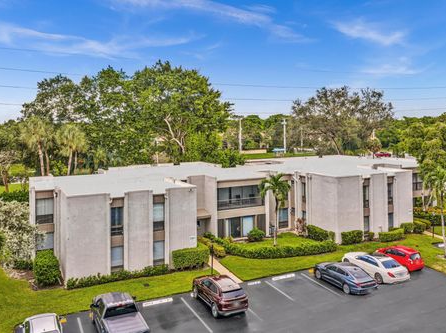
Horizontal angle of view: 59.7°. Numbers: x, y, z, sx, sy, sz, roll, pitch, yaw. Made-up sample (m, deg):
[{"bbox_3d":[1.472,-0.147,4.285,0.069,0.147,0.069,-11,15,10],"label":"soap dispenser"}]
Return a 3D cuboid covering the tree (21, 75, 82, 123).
[{"bbox_3d":[-28.914,-6.001,65.772,10.120,18.720,10.120,0,7,0],"label":"tree"}]

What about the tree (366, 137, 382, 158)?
[{"bbox_3d":[31.182,-2.283,80.366,3.100,7.620,3.100,0,7,0],"label":"tree"}]

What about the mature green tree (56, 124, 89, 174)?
[{"bbox_3d":[-23.161,-0.866,59.423,4.892,11.045,4.647,-2,6,-21],"label":"mature green tree"}]

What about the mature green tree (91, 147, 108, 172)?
[{"bbox_3d":[-18.260,0.747,57.566,2.370,7.430,2.370,0,7,0],"label":"mature green tree"}]

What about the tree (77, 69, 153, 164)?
[{"bbox_3d":[-17.168,-5.887,61.754,11.710,19.520,12.000,0,7,0],"label":"tree"}]

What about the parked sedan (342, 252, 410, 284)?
[{"bbox_3d":[11.350,7.404,29.133,1.900,1.470,5.100,-4,8,-26],"label":"parked sedan"}]

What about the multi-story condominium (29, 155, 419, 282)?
[{"bbox_3d":[3.966,3.364,41.257,43.200,6.400,15.600,-3,8,-24],"label":"multi-story condominium"}]

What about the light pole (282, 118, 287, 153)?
[{"bbox_3d":[19.405,-9.532,122.787,1.200,11.180,0.700,0,7,0],"label":"light pole"}]

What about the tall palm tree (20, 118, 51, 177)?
[{"bbox_3d":[-28.634,-1.459,59.360,4.887,12.255,4.643,-3,7,-26],"label":"tall palm tree"}]

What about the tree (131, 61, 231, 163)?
[{"bbox_3d":[-6.080,-5.217,56.947,14.651,20.162,13.918,-1,6,-6],"label":"tree"}]

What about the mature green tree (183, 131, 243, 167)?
[{"bbox_3d":[-1.101,0.482,50.474,8.030,9.760,8.030,0,7,0],"label":"mature green tree"}]

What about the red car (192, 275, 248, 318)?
[{"bbox_3d":[-0.275,7.577,23.637,1.891,1.656,4.724,-3,7,-26],"label":"red car"}]

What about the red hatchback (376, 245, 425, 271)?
[{"bbox_3d":[13.658,6.971,30.182,1.568,1.450,3.577,-3,7,-25],"label":"red hatchback"}]

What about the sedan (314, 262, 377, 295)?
[{"bbox_3d":[8.245,7.367,26.631,1.823,1.421,4.802,-3,7,-24],"label":"sedan"}]

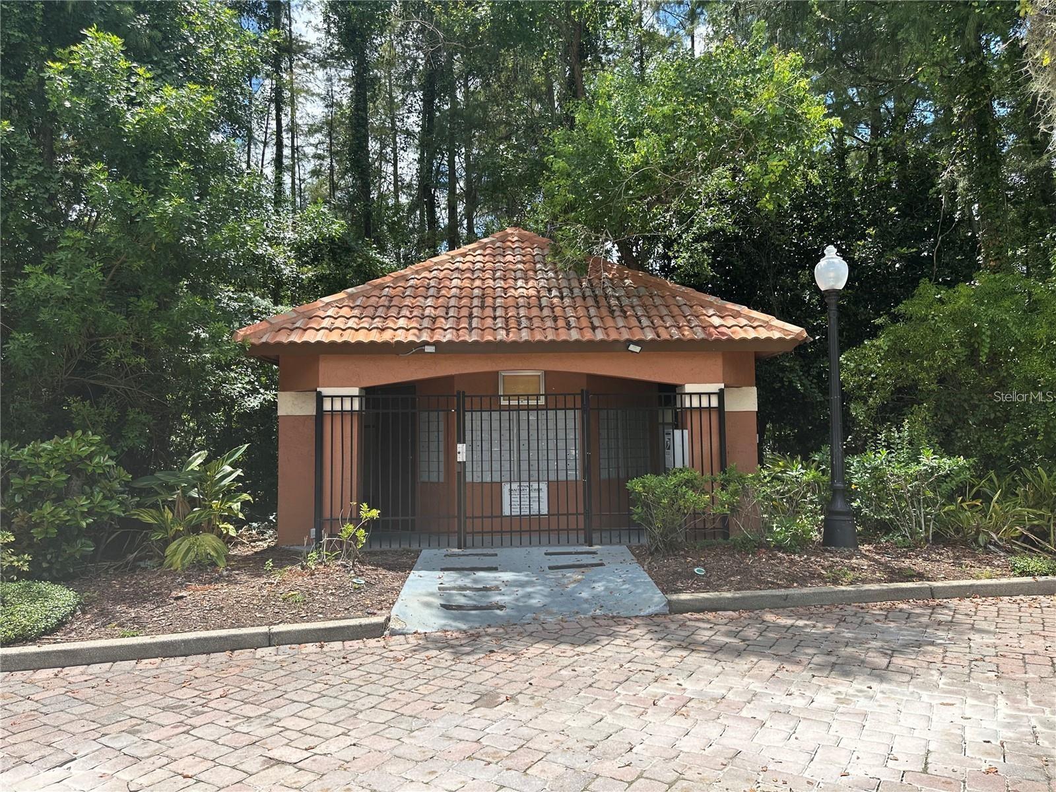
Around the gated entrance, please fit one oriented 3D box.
[{"bbox_3d":[-0.061,0.880,9.022,5.086,1.912,0.120,-1,-5,-3],"label":"gated entrance"}]

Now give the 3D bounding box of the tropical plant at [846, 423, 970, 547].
[{"bbox_3d":[4.876,1.159,9.351,1.580,1.464,1.200,-1,-5,-3],"label":"tropical plant"}]

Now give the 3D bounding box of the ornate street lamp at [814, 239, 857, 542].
[{"bbox_3d":[3.773,-0.023,8.933,0.420,3.705,0.420,-1,-5,-3],"label":"ornate street lamp"}]

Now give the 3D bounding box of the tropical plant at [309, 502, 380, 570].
[{"bbox_3d":[-2.035,1.545,8.120,0.778,0.732,0.600,-1,-5,-3],"label":"tropical plant"}]

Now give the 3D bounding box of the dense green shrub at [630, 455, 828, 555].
[{"bbox_3d":[2.389,1.307,8.681,2.382,1.114,1.000,-1,-5,-3],"label":"dense green shrub"}]

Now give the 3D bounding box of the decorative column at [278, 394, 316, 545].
[{"bbox_3d":[-2.970,0.946,9.600,0.501,1.982,0.480,-1,-5,-3],"label":"decorative column"}]

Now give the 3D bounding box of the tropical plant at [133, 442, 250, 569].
[{"bbox_3d":[-3.910,1.283,8.501,1.320,1.400,1.150,-1,-5,-3],"label":"tropical plant"}]

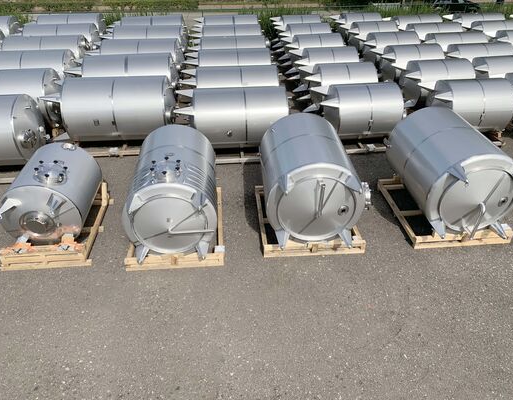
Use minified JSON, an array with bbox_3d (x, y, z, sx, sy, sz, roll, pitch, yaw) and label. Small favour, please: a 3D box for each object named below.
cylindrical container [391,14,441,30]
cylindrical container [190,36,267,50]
[{"bbox_3d":[6.022,-6.483,15.422,2.264,1.080,1.080,-2,35,-3],"label":"cylindrical container"},{"bbox_3d":[-0.994,-5.545,15.650,2.984,1.563,1.563,-3,34,-5],"label":"cylindrical container"}]

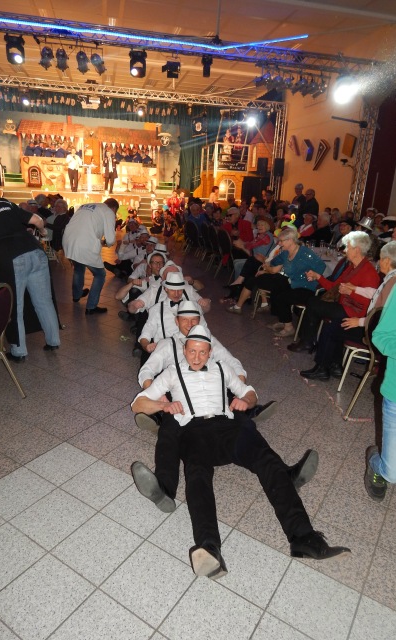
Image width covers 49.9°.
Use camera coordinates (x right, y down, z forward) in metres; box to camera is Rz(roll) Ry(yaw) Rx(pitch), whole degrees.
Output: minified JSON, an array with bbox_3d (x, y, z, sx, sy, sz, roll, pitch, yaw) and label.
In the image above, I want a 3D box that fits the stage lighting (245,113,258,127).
[{"bbox_3d":[1.898,-7.114,15.088,0.420,0.480,0.400,8,18,14],"label":"stage lighting"}]

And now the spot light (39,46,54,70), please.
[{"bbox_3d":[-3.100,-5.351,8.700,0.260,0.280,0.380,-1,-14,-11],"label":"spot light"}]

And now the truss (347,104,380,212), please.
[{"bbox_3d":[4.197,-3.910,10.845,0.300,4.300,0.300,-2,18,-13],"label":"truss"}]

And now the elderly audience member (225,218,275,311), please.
[{"bbox_3d":[0.740,-0.863,6.100,0.750,1.200,0.520,-5,19,-21],"label":"elderly audience member"}]

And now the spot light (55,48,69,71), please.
[{"bbox_3d":[-2.713,-5.177,8.450,0.230,0.380,0.230,3,63,0],"label":"spot light"}]

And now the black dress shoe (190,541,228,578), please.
[{"bbox_3d":[0.052,0.959,1.740,0.110,0.290,0.115,-11,46,15],"label":"black dress shoe"}]

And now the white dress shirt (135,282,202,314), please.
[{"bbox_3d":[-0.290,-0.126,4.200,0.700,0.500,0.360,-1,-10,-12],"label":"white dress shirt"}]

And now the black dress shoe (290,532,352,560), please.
[{"bbox_3d":[0.578,1.036,2.009,0.285,0.115,0.105,2,18,-4],"label":"black dress shoe"}]

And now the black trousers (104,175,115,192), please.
[{"bbox_3d":[-3.994,-6.264,19.300,0.420,0.920,0.260,-2,18,-14],"label":"black trousers"}]

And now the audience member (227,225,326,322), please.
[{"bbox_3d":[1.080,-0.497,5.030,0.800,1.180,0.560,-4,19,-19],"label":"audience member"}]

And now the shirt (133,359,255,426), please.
[{"bbox_3d":[-0.030,0.478,2.840,0.770,0.290,0.530,0,48,-8],"label":"shirt"}]

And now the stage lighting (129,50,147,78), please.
[{"bbox_3d":[-1.242,-5.277,8.800,0.360,0.480,0.300,8,18,16],"label":"stage lighting"}]

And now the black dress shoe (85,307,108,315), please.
[{"bbox_3d":[-1.278,-0.144,5.348,0.290,0.105,0.105,-7,20,-28],"label":"black dress shoe"}]

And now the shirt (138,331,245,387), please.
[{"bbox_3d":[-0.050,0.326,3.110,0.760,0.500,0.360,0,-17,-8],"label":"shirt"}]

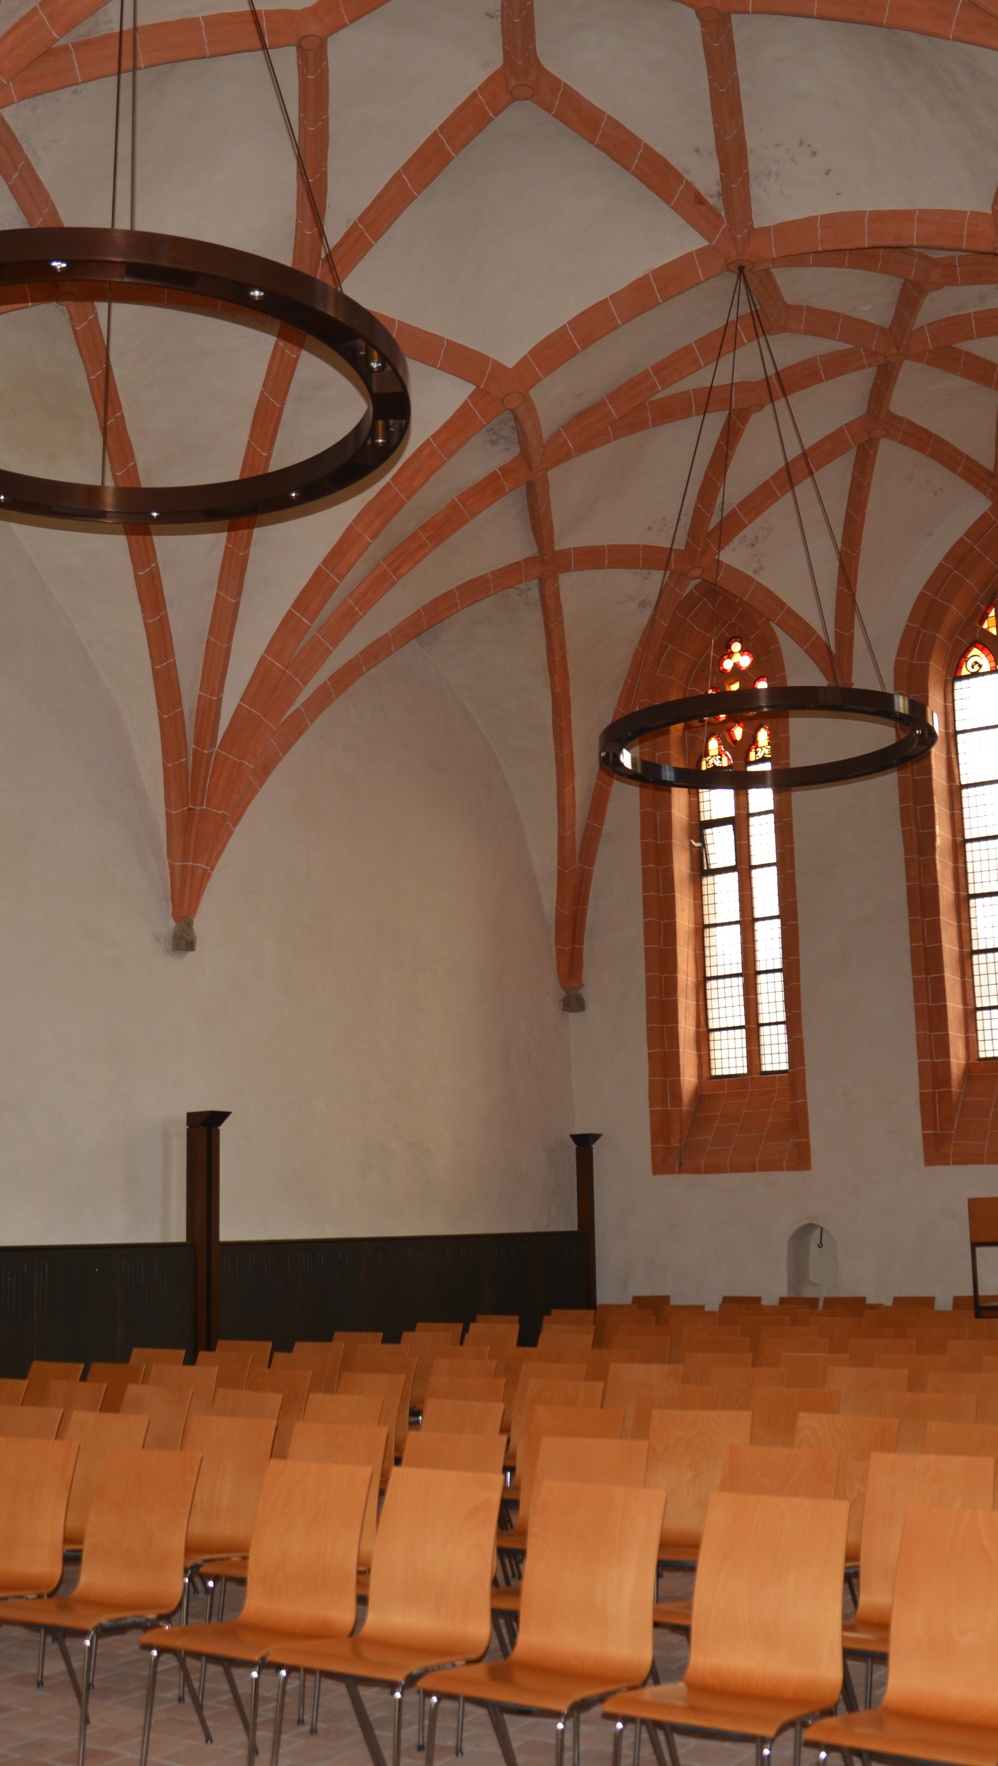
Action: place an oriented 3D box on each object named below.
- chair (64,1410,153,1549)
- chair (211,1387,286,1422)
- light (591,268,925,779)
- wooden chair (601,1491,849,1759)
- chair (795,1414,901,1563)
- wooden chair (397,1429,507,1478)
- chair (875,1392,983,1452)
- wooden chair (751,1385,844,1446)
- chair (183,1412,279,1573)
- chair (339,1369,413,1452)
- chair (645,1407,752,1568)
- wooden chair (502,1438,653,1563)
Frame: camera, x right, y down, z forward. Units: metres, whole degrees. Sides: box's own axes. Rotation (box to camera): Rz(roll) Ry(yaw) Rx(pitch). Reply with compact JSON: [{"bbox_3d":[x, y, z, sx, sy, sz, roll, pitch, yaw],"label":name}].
[{"bbox_3d":[-1.619,2.429,6.497,0.490,0.855,0.550,-8,-13,32],"label":"chair"},{"bbox_3d":[-1.203,2.570,7.282,0.490,0.855,0.550,-9,-13,34],"label":"chair"},{"bbox_3d":[1.658,-2.465,11.441,2.091,3.308,2.091,-1,-11,0],"label":"light"},{"bbox_3d":[0.569,1.934,4.177,0.475,0.845,0.565,-8,-13,32],"label":"wooden chair"},{"bbox_3d":[1.073,2.229,5.825,0.475,0.845,0.565,-8,-13,32],"label":"chair"},{"bbox_3d":[-0.260,2.215,5.595,0.465,0.845,0.565,-7,-12,29],"label":"wooden chair"},{"bbox_3d":[1.526,2.354,6.540,0.465,0.845,0.565,-8,-13,33],"label":"chair"},{"bbox_3d":[1.052,2.395,6.711,0.475,0.845,0.565,-8,-12,31],"label":"wooden chair"},{"bbox_3d":[-1.097,2.349,6.229,0.465,0.845,0.565,-7,-12,28],"label":"chair"},{"bbox_3d":[-0.724,2.704,8.033,0.490,0.855,0.550,-8,-13,34],"label":"chair"},{"bbox_3d":[0.627,2.282,6.055,0.475,0.845,0.565,-6,-12,24],"label":"chair"},{"bbox_3d":[0.182,2.166,5.386,0.465,0.845,0.565,-7,-12,30],"label":"wooden chair"}]

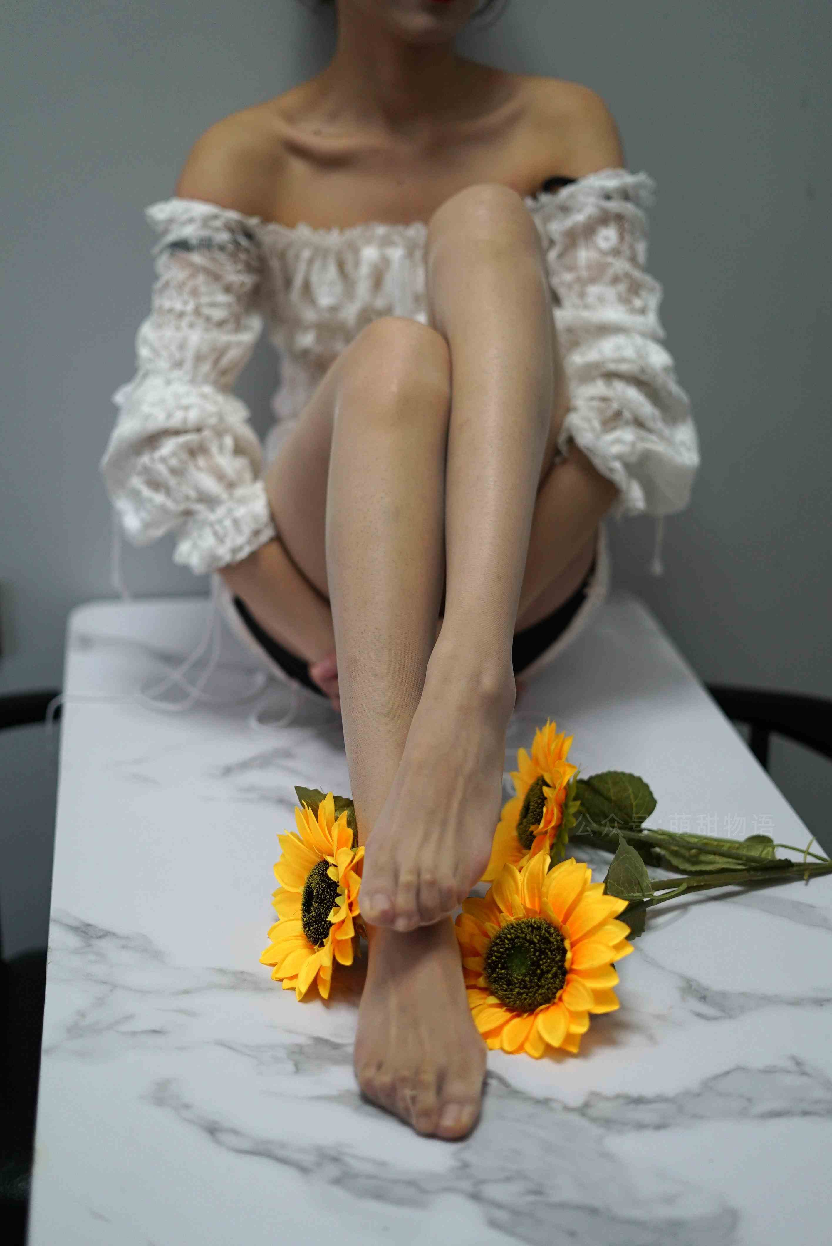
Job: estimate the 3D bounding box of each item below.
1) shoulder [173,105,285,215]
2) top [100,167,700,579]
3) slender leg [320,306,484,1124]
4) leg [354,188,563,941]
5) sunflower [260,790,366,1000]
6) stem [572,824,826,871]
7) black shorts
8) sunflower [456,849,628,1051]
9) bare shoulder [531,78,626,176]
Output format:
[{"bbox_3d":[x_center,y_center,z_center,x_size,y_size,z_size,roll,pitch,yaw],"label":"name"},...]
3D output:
[{"bbox_3d":[-0.165,-0.404,1.506,0.095,0.095,0.100,1,23,-3],"label":"shoulder"},{"bbox_3d":[-0.015,-0.232,1.550,0.530,0.360,0.270,1,23,-3],"label":"top"},{"bbox_3d":[-0.003,0.034,1.187,0.120,0.420,0.450,-2,23,-9],"label":"slender leg"},{"bbox_3d":[0.043,-0.085,1.271,0.135,0.425,0.460,4,23,4],"label":"leg"},{"bbox_3d":[-0.063,0.188,1.188,0.055,0.140,0.140,4,17,-41],"label":"sunflower"},{"bbox_3d":[0.225,0.176,1.350,0.215,0.025,0.025,7,22,-10],"label":"stem"},{"bbox_3d":[-0.004,-0.040,1.662,0.350,0.180,0.250,1,23,-3],"label":"black shorts"},{"bbox_3d":[0.083,0.213,1.158,0.140,0.140,0.055,16,5,29],"label":"sunflower"},{"bbox_3d":[0.141,-0.436,1.517,0.085,0.090,0.100,1,23,-3],"label":"bare shoulder"}]

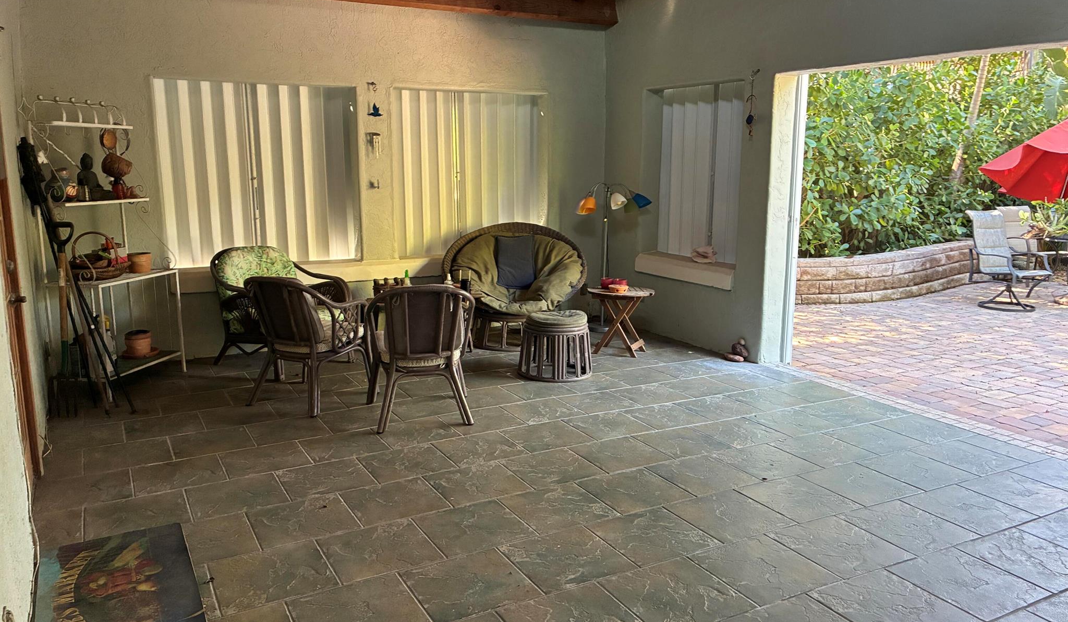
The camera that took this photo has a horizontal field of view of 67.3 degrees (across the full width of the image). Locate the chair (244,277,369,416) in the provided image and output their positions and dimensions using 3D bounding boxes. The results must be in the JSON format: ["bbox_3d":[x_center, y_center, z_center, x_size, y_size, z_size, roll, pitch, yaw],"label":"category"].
[{"bbox_3d":[-1.416,0.164,5.034,0.640,0.810,0.620,5,12,24],"label":"chair"}]

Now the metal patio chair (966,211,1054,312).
[{"bbox_3d":[5.062,-0.546,8.546,0.640,1.000,0.740,-5,12,-24],"label":"metal patio chair"}]

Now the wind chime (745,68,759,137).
[{"bbox_3d":[1.568,-1.490,5.755,0.070,0.500,0.090,-5,12,-28],"label":"wind chime"}]

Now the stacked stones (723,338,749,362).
[{"bbox_3d":[1.548,0.302,6.149,0.130,0.175,0.190,-6,12,-28],"label":"stacked stones"}]

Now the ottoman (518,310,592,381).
[{"bbox_3d":[0.161,0.219,5.748,0.540,0.440,0.540,0,11,-2],"label":"ottoman"}]

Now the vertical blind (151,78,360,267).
[{"bbox_3d":[-2.097,-1.052,6.232,1.470,1.380,0.080,-6,12,-28],"label":"vertical blind"}]

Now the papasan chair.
[{"bbox_3d":[-0.152,-0.196,6.579,1.160,0.950,1.000,-1,11,-7],"label":"papasan chair"}]

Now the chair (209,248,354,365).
[{"bbox_3d":[-1.870,-0.029,5.925,0.800,0.860,0.700,7,13,34],"label":"chair"}]

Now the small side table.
[{"bbox_3d":[0.684,0.086,6.326,0.530,0.490,0.530,0,11,0],"label":"small side table"}]

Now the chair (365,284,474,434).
[{"bbox_3d":[-0.671,0.219,4.741,0.640,0.810,0.620,-3,11,-14],"label":"chair"}]

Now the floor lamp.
[{"bbox_3d":[0.680,-0.487,7.127,0.660,1.320,0.500,0,11,-2],"label":"floor lamp"}]

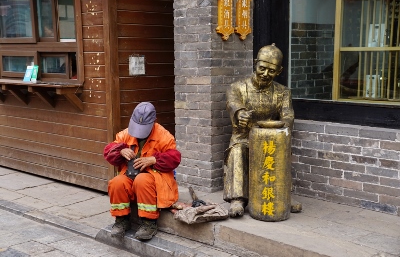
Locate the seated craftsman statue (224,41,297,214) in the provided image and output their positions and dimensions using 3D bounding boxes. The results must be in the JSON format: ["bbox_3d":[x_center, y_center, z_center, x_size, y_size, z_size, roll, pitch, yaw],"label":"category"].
[{"bbox_3d":[0.463,-0.024,4.390,0.570,1.235,0.680,0,8,3],"label":"seated craftsman statue"}]

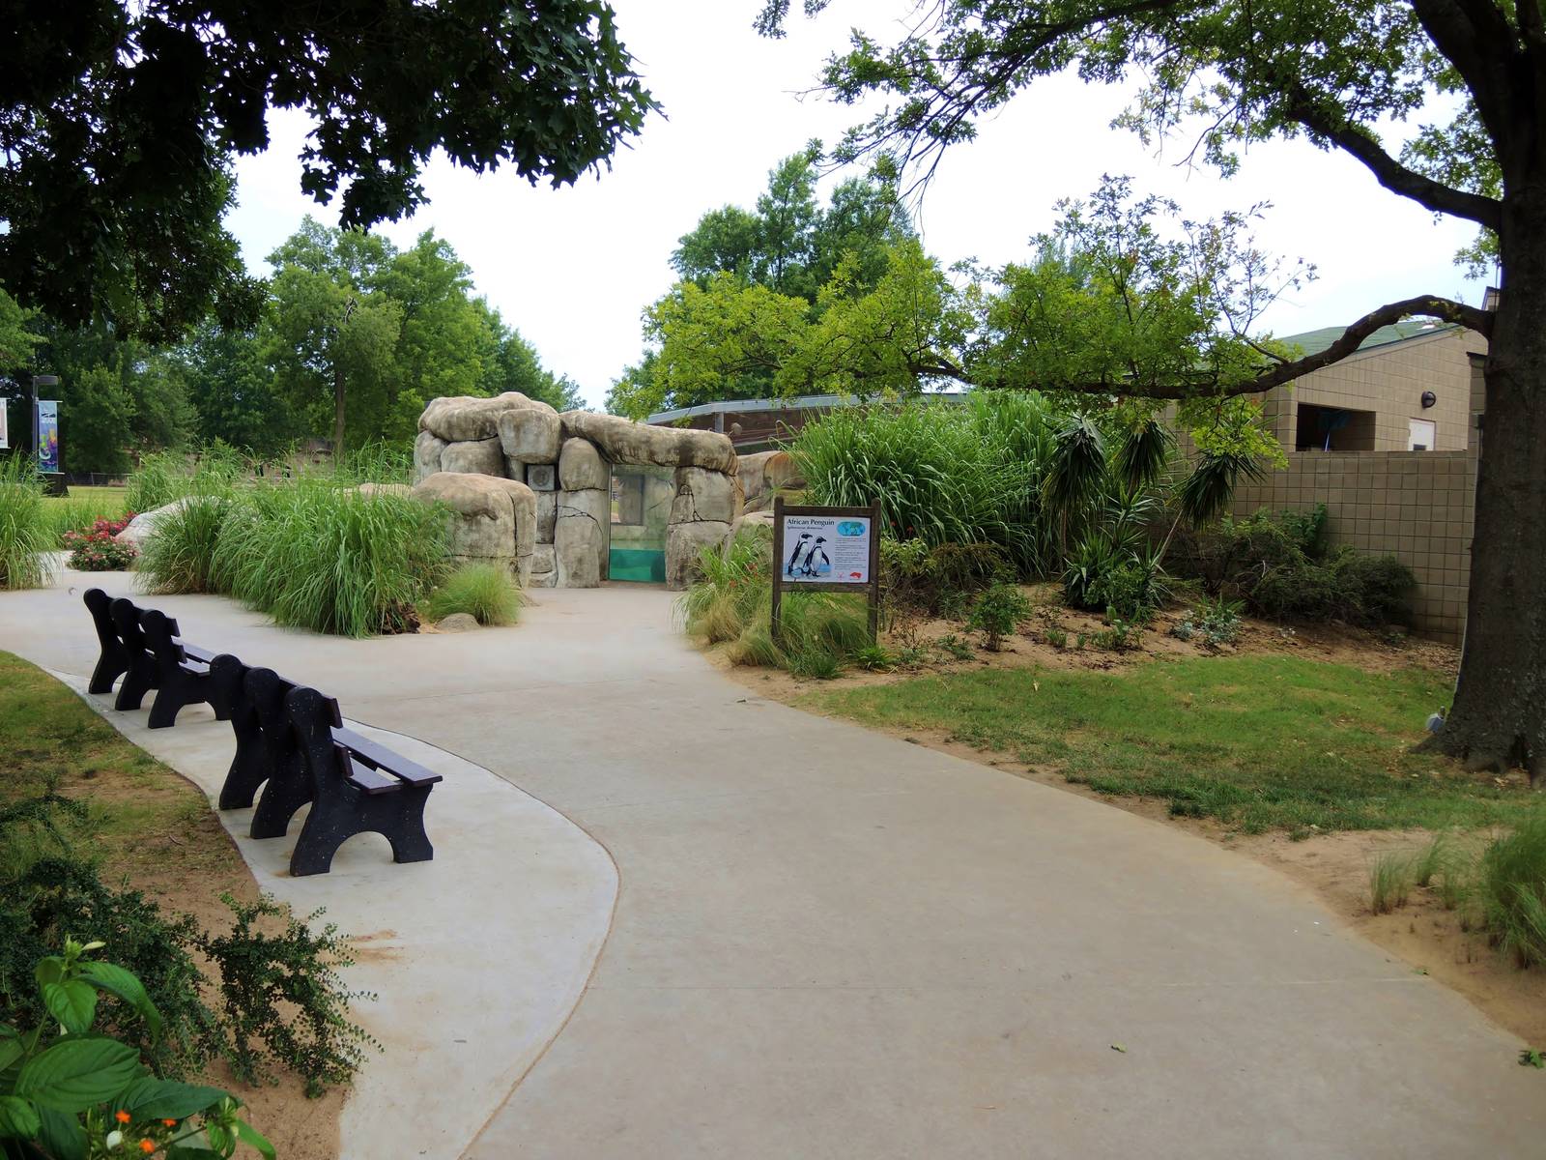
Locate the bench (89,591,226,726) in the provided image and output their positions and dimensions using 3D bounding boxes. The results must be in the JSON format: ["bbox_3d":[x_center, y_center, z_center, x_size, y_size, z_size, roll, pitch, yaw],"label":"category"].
[{"bbox_3d":[-4.741,0.560,9.699,0.696,0.840,1.550,-2,6,-44],"label":"bench"}]

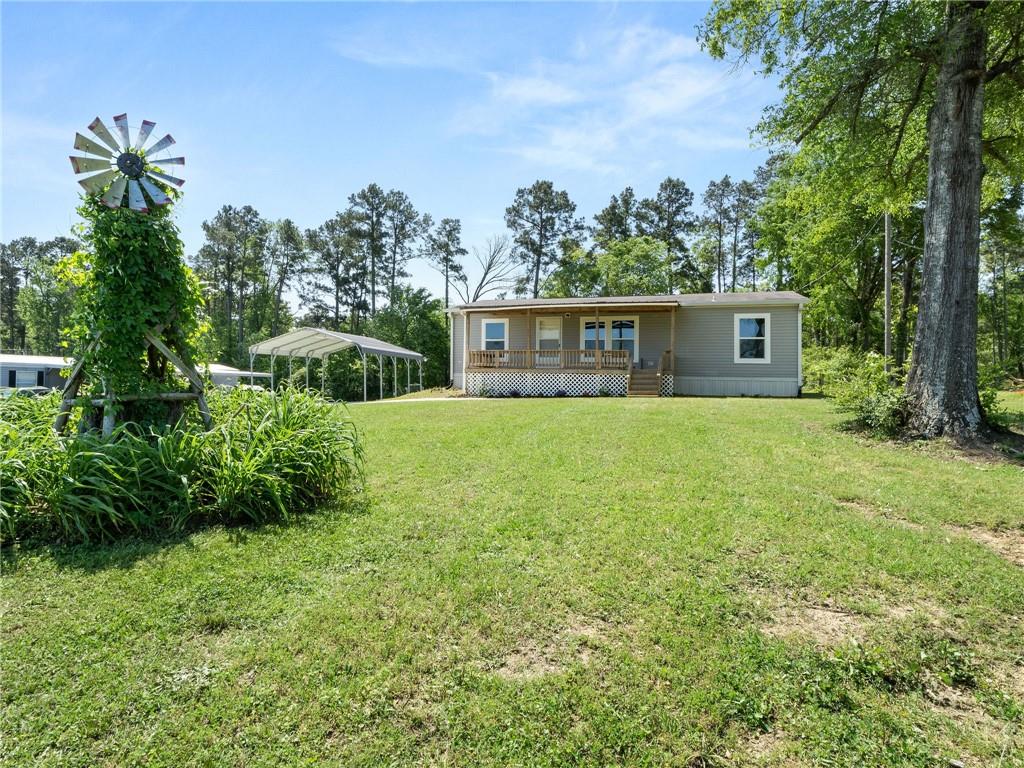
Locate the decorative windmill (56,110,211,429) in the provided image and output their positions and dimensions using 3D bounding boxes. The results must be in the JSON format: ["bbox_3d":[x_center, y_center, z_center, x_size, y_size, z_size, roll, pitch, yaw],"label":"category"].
[{"bbox_3d":[-4.209,-0.885,5.934,1.450,4.176,1.400,0,2,-28],"label":"decorative windmill"}]

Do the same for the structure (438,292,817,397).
[{"bbox_3d":[4.653,-1.818,23.621,14.111,4.300,9.300,1,1,19],"label":"structure"}]

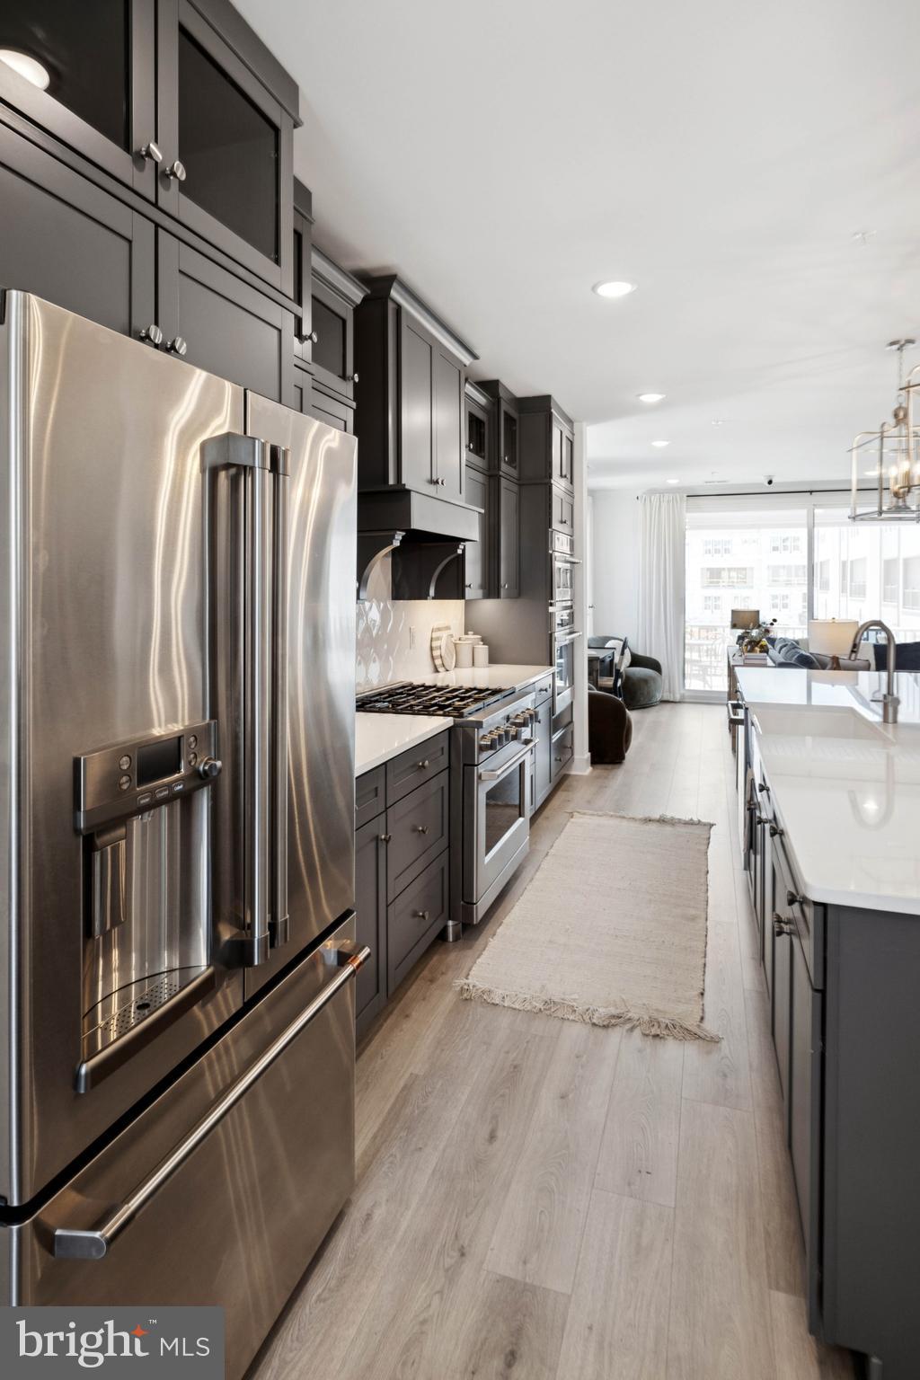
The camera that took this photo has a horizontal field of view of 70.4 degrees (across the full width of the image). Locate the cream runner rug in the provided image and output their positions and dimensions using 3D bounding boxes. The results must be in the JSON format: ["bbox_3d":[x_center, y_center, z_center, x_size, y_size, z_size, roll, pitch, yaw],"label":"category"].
[{"bbox_3d":[0.772,0.946,3.164,0.845,0.015,2.020,3,10,21],"label":"cream runner rug"}]

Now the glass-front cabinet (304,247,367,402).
[{"bbox_3d":[-0.612,-1.277,2.334,0.335,0.430,0.409,2,7,19],"label":"glass-front cabinet"}]

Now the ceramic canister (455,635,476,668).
[{"bbox_3d":[0.033,-0.234,4.290,0.128,0.190,0.128,2,7,19],"label":"ceramic canister"}]

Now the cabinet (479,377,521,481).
[{"bbox_3d":[0.140,-1.646,4.233,0.390,0.570,0.420,2,7,19],"label":"cabinet"}]

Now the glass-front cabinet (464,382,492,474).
[{"bbox_3d":[-0.035,-1.518,3.850,0.335,0.435,0.405,2,7,19],"label":"glass-front cabinet"}]

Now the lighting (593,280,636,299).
[{"bbox_3d":[0.666,-1.728,2.813,0.185,0.030,0.180,0,9,0],"label":"lighting"}]

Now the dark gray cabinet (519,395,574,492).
[{"bbox_3d":[0.461,-1.758,4.783,0.600,0.560,0.804,2,7,19],"label":"dark gray cabinet"}]

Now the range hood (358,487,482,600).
[{"bbox_3d":[-0.247,-0.680,3.202,0.400,0.508,0.982,2,7,19],"label":"range hood"}]

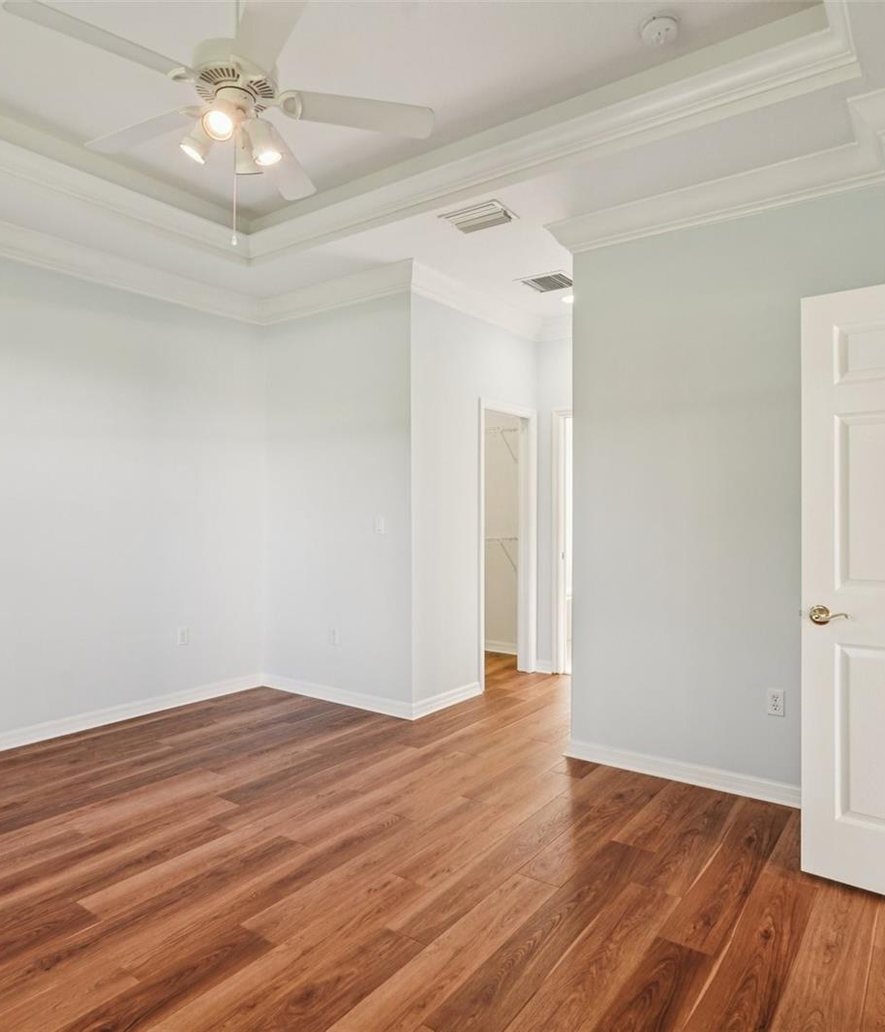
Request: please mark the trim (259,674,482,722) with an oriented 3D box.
[{"bbox_3d":[-0.535,1.229,5.023,1.460,0.093,0.775,0,0,36],"label":"trim"}]

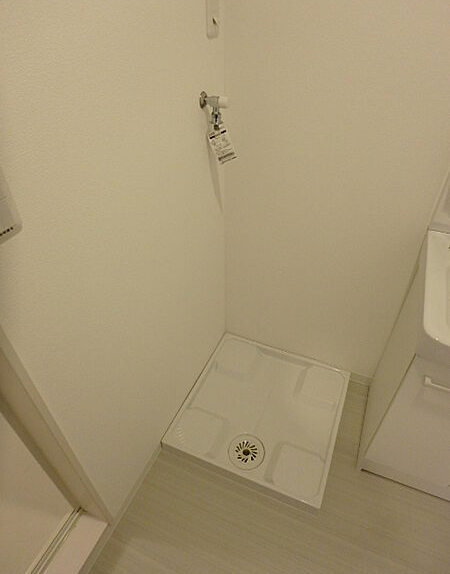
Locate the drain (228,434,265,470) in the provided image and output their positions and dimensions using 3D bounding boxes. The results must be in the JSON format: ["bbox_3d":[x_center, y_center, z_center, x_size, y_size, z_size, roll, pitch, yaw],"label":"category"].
[{"bbox_3d":[0.087,0.662,1.454,0.143,0.015,0.143,0,40,0],"label":"drain"}]

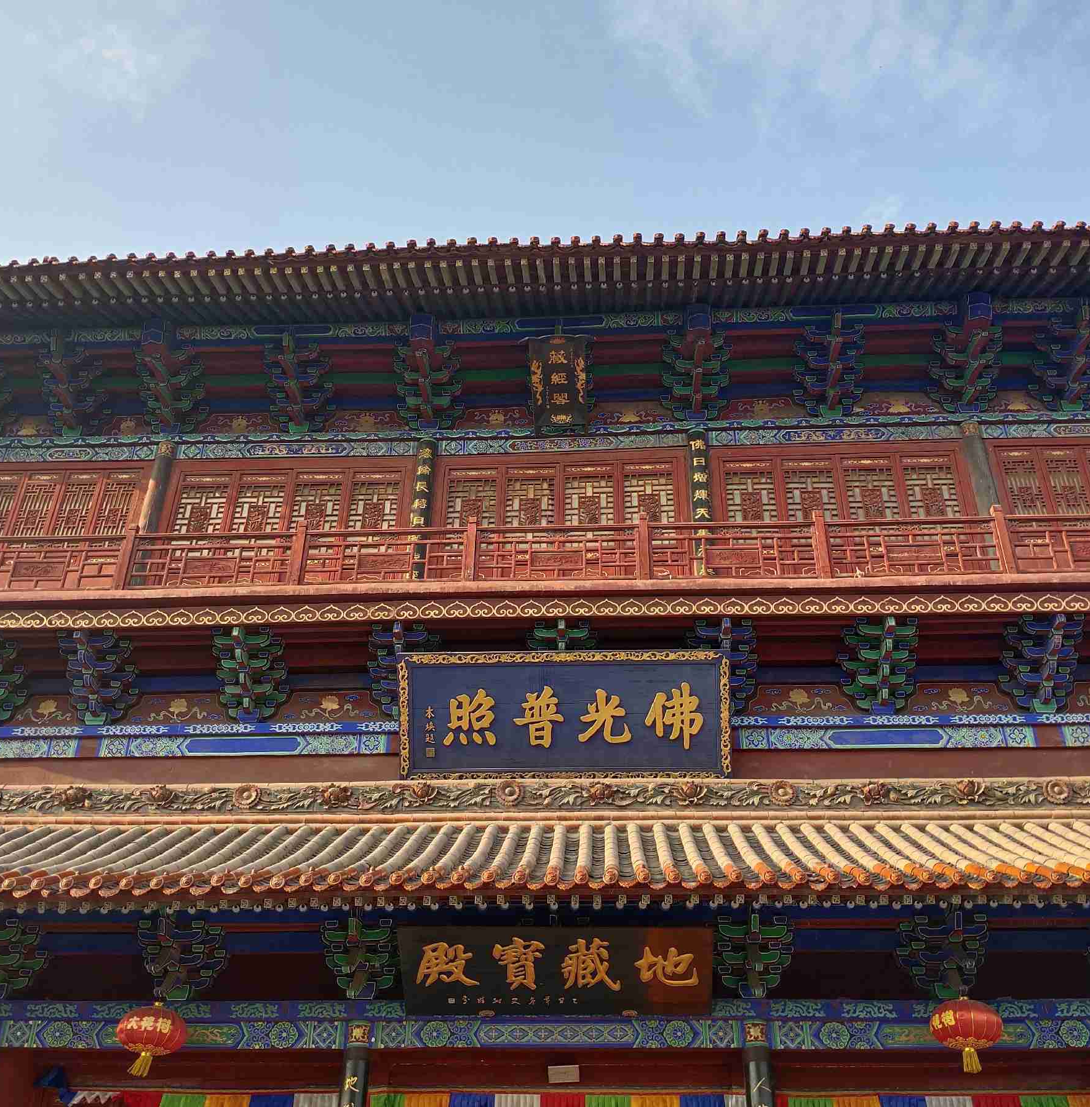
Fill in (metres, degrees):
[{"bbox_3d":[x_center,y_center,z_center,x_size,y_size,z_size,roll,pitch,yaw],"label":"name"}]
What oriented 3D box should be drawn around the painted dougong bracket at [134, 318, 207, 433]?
[{"bbox_3d":[-5.331,-2.445,15.921,0.789,1.158,1.073,-1,-29,3],"label":"painted dougong bracket"}]

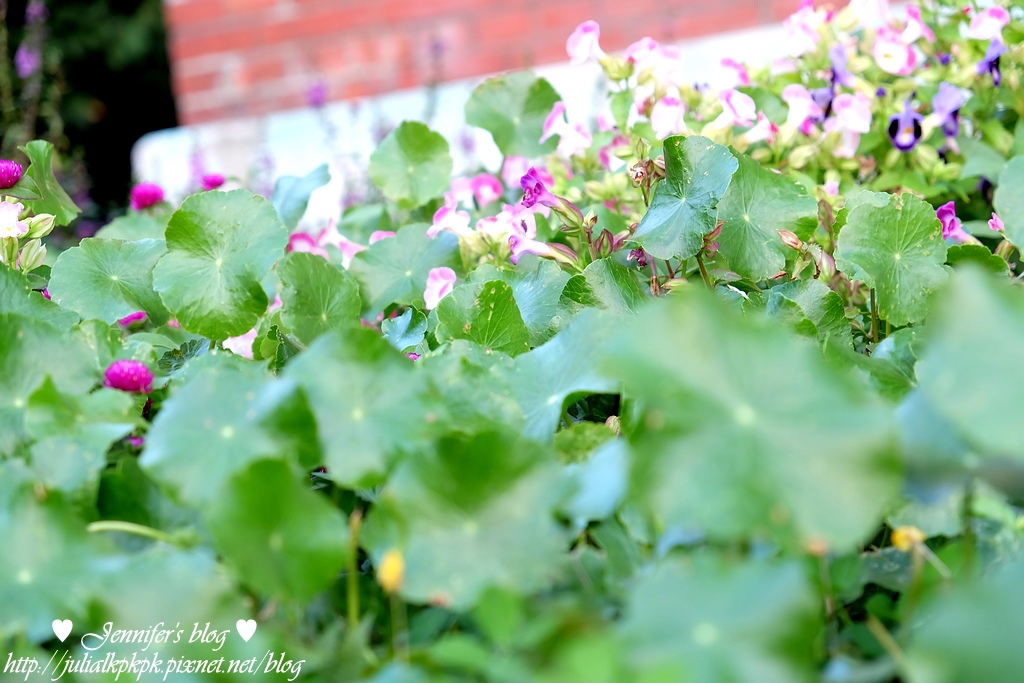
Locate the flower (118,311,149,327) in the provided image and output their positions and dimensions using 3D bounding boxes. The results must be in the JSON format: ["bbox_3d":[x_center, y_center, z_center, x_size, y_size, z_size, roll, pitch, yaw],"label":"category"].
[{"bbox_3d":[-0.237,-0.013,1.480,0.022,0.016,0.021,-7,10,0],"label":"flower"}]

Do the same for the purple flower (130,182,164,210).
[{"bbox_3d":[-0.247,-0.098,1.600,0.023,0.020,0.023,-5,14,0],"label":"purple flower"}]

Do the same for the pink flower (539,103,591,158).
[{"bbox_3d":[0.037,-0.145,1.620,0.030,0.036,0.029,9,18,44],"label":"pink flower"}]

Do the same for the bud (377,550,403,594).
[{"bbox_3d":[-0.046,0.088,0.900,0.010,0.017,0.010,-4,13,0],"label":"bud"}]

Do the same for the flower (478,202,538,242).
[{"bbox_3d":[-0.002,-0.076,1.510,0.036,0.025,0.028,-5,-5,-6],"label":"flower"}]

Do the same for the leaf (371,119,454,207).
[{"bbox_3d":[-0.067,-0.116,1.550,0.055,0.058,0.014,-5,-14,-1],"label":"leaf"}]

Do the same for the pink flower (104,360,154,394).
[{"bbox_3d":[-0.183,0.018,1.130,0.023,0.019,0.023,-5,12,-1],"label":"pink flower"}]

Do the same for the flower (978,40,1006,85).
[{"bbox_3d":[0.349,-0.203,1.720,0.020,0.032,0.023,-15,17,-42],"label":"flower"}]

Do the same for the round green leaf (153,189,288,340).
[{"bbox_3d":[-0.165,-0.044,1.340,0.077,0.090,0.025,-5,-20,-4],"label":"round green leaf"}]

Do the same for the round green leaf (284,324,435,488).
[{"bbox_3d":[-0.067,0.029,1.030,0.067,0.068,0.025,-5,-19,-2],"label":"round green leaf"}]

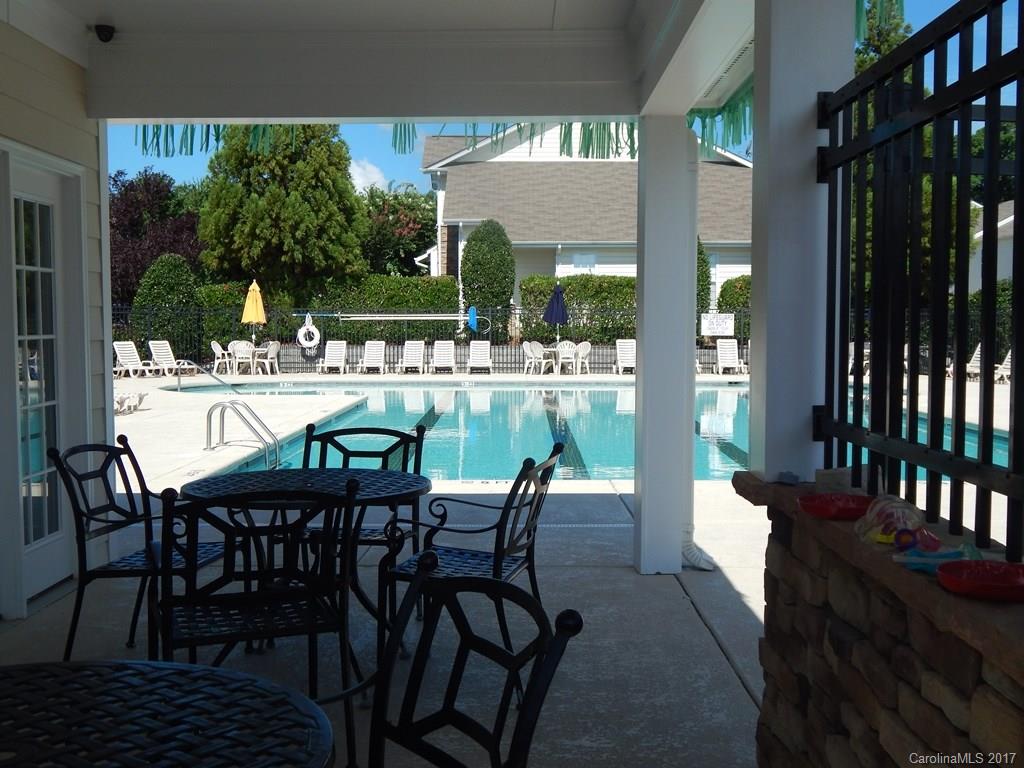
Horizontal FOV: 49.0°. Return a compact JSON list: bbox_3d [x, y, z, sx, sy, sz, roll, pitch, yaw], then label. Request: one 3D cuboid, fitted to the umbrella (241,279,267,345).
[{"bbox_3d":[-7.015,-1.538,30.600,0.680,2.500,0.680,0,3,0],"label":"umbrella"}]

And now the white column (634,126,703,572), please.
[{"bbox_3d":[0.829,-0.205,6.255,0.235,2.504,0.235,0,3,0],"label":"white column"}]

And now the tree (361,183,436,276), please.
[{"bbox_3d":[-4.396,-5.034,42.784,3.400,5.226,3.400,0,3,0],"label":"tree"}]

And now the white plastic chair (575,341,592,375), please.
[{"bbox_3d":[1.901,-0.702,30.100,0.580,0.900,0.570,2,4,40],"label":"white plastic chair"}]

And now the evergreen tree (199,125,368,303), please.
[{"bbox_3d":[-8.131,-6.245,40.000,6.000,9.600,6.000,0,3,0],"label":"evergreen tree"}]

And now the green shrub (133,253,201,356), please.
[{"bbox_3d":[-10.311,-2.280,33.500,2.050,3.150,2.050,0,3,0],"label":"green shrub"}]

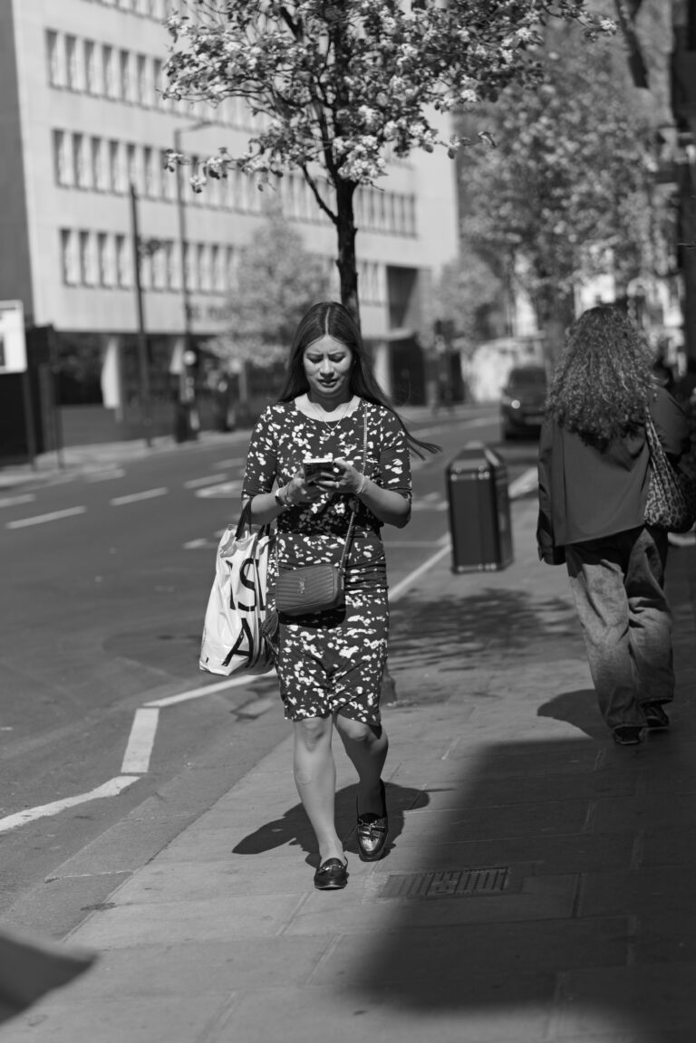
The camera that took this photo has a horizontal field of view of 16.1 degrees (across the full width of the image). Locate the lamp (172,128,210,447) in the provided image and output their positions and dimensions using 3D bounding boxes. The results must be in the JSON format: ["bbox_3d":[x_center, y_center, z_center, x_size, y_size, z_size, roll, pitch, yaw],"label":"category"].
[{"bbox_3d":[-5.018,-7.907,81.000,1.250,10.600,0.400,-3,3,15],"label":"lamp"}]

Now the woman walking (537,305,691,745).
[{"bbox_3d":[1.022,-0.005,9.470,0.560,1.650,0.520,-3,3,6],"label":"woman walking"}]

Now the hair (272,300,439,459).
[{"bbox_3d":[0.028,-0.403,7.000,0.440,0.450,0.250,-3,3,3],"label":"hair"}]

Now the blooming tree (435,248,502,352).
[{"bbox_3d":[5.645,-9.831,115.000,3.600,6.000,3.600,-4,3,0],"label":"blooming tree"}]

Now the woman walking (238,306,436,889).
[{"bbox_3d":[-0.032,0.188,7.040,0.520,1.640,0.520,-3,3,4],"label":"woman walking"}]

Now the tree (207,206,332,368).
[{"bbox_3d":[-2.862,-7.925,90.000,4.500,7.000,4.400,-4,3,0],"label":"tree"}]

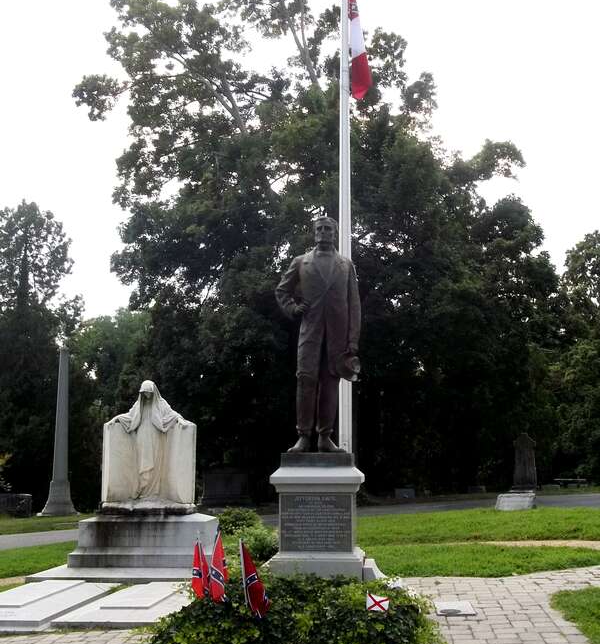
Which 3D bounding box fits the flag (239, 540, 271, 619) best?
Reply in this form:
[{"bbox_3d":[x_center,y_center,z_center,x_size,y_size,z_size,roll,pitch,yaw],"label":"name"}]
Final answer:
[{"bbox_3d":[-0.285,1.616,5.220,0.190,0.490,0.130,-1,-8,7],"label":"flag"}]

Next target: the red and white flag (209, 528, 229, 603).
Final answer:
[{"bbox_3d":[-0.546,1.631,5.572,0.140,0.500,0.130,-1,-8,7],"label":"red and white flag"}]

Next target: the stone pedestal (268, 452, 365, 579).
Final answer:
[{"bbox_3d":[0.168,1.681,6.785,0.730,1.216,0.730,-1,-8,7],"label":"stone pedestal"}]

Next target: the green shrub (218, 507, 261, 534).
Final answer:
[{"bbox_3d":[-0.875,2.879,12.008,0.580,0.480,0.570,-1,-8,7],"label":"green shrub"}]

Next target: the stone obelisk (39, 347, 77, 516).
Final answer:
[{"bbox_3d":[-5.561,2.452,18.844,0.660,3.773,0.660,-1,-8,7],"label":"stone obelisk"}]

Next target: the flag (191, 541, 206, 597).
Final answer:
[{"bbox_3d":[-0.679,1.650,5.569,0.110,0.400,0.110,-1,-8,7],"label":"flag"}]

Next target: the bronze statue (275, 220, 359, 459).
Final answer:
[{"bbox_3d":[0.159,0.087,7.000,0.700,1.998,0.520,-1,-8,5],"label":"bronze statue"}]

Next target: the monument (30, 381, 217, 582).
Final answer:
[{"bbox_3d":[-1.799,1.736,9.392,1.930,2.140,1.400,-1,-8,6],"label":"monument"}]

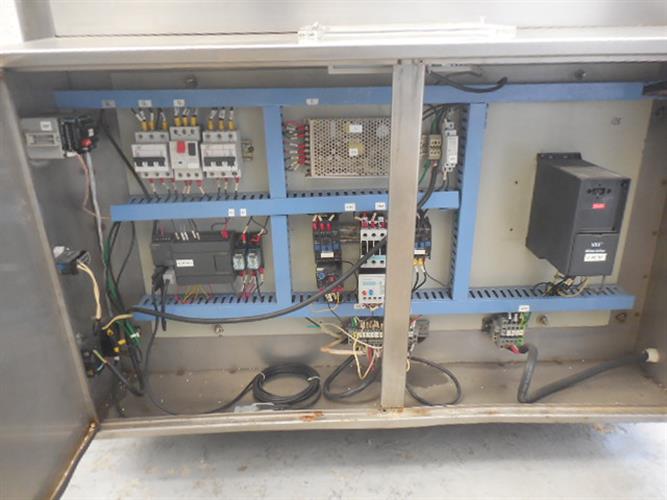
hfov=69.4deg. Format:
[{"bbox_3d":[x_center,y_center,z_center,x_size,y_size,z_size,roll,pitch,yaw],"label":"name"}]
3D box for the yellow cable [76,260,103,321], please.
[{"bbox_3d":[-0.346,0.060,0.691,0.020,0.095,0.025,-1,20,-2],"label":"yellow cable"}]

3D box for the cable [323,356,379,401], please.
[{"bbox_3d":[0.037,0.231,0.872,0.111,0.057,0.050,-1,20,-2],"label":"cable"}]

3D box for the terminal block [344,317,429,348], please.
[{"bbox_3d":[0.100,0.140,0.873,0.155,0.055,0.048,-1,20,-2],"label":"terminal block"}]

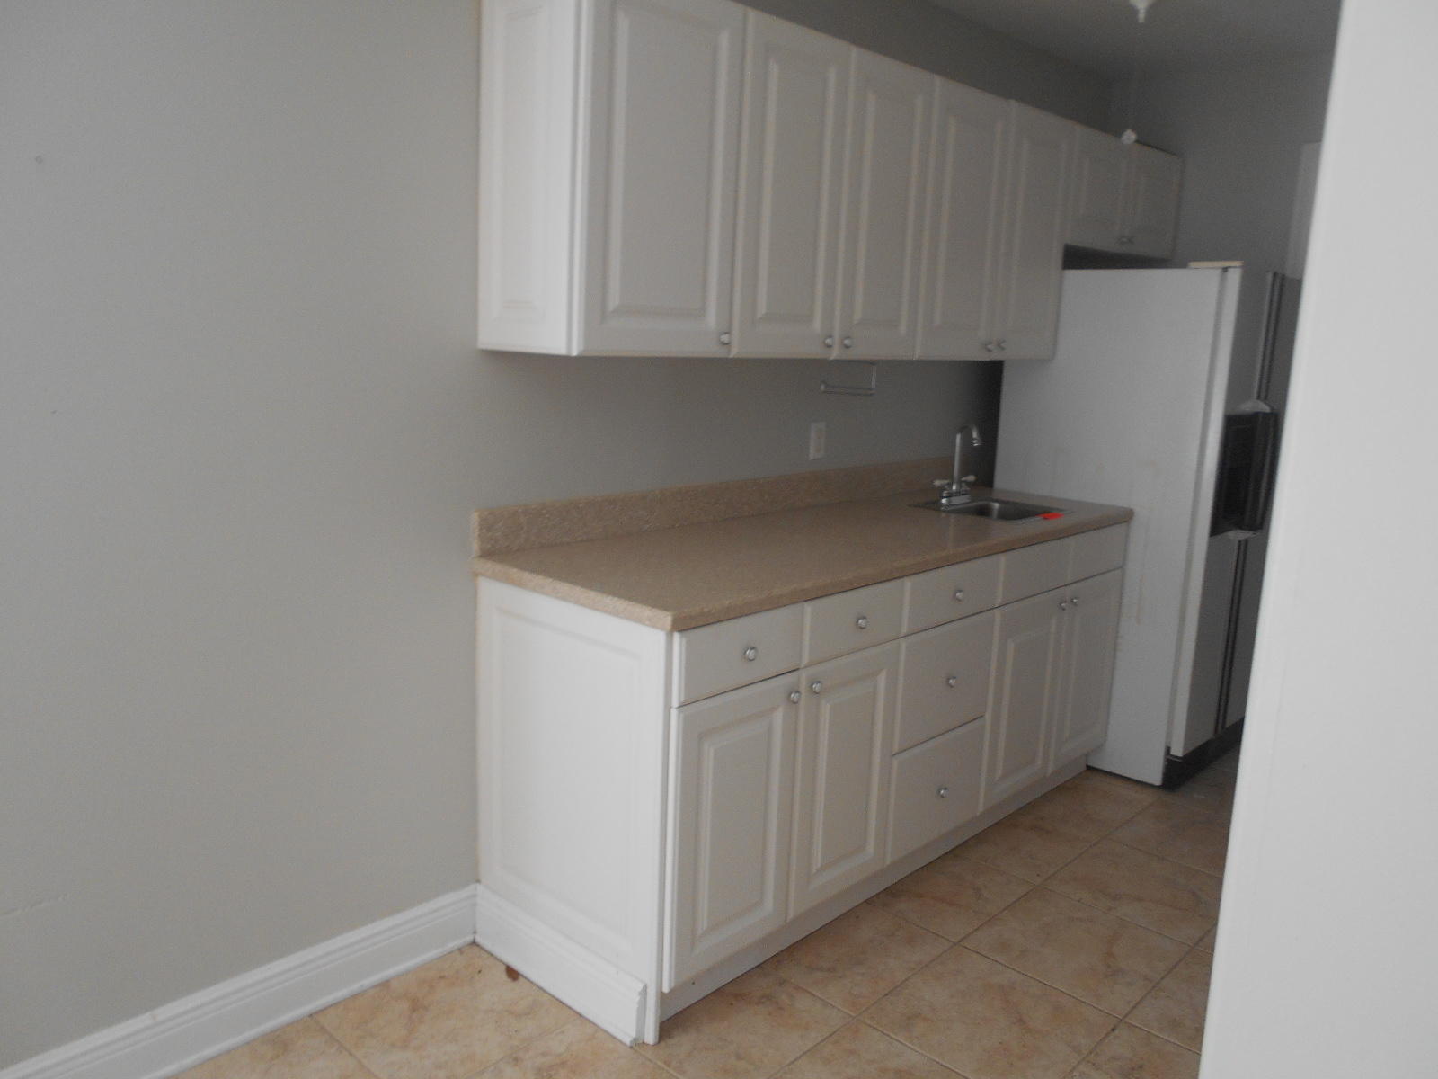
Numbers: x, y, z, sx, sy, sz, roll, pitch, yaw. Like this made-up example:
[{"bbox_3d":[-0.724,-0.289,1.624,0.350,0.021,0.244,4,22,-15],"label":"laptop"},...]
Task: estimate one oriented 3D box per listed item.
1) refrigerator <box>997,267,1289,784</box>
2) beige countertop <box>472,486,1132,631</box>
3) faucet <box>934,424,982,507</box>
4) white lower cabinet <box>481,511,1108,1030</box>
[{"bbox_3d":[1.517,-0.084,3.820,0.760,1.641,0.833,12,14,42],"label":"refrigerator"},{"bbox_3d":[0.386,-0.009,2.914,0.632,0.038,2.038,12,14,42],"label":"beige countertop"},{"bbox_3d":[0.771,-0.230,3.371,0.118,0.253,0.206,12,14,42],"label":"faucet"},{"bbox_3d":[0.367,0.433,2.982,0.648,0.858,2.017,12,14,42],"label":"white lower cabinet"}]

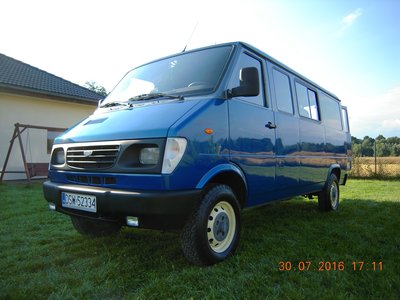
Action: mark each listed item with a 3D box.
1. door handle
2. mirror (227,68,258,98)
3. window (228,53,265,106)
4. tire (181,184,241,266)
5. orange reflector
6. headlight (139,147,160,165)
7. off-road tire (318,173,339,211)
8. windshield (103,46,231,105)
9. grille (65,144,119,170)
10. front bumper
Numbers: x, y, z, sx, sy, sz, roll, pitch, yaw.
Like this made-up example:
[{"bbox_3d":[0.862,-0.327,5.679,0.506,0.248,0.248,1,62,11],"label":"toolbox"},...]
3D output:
[{"bbox_3d":[0.751,-0.257,3.423,0.050,0.055,0.200,-1,-2,37],"label":"door handle"},{"bbox_3d":[0.378,-0.561,2.762,0.280,0.250,0.130,-1,-2,37],"label":"mirror"},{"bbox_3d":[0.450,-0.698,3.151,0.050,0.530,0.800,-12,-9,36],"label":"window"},{"bbox_3d":[0.125,0.662,2.839,0.210,0.690,0.690,-1,-2,37],"label":"tire"},{"bbox_3d":[0.079,-0.147,2.549,0.030,0.048,0.110,-1,-2,37],"label":"orange reflector"},{"bbox_3d":[-0.372,0.040,2.495,0.200,0.140,0.090,-1,-2,37],"label":"headlight"},{"bbox_3d":[2.204,0.749,5.526,0.210,0.690,0.690,-1,-2,37],"label":"off-road tire"},{"bbox_3d":[-0.426,-0.783,3.454,1.600,0.630,0.120,-1,-37,37],"label":"windshield"},{"bbox_3d":[-0.919,0.059,2.784,0.770,0.210,0.070,-1,-2,37],"label":"grille"},{"bbox_3d":[-0.854,0.433,2.860,1.880,0.310,0.420,-1,-2,37],"label":"front bumper"}]

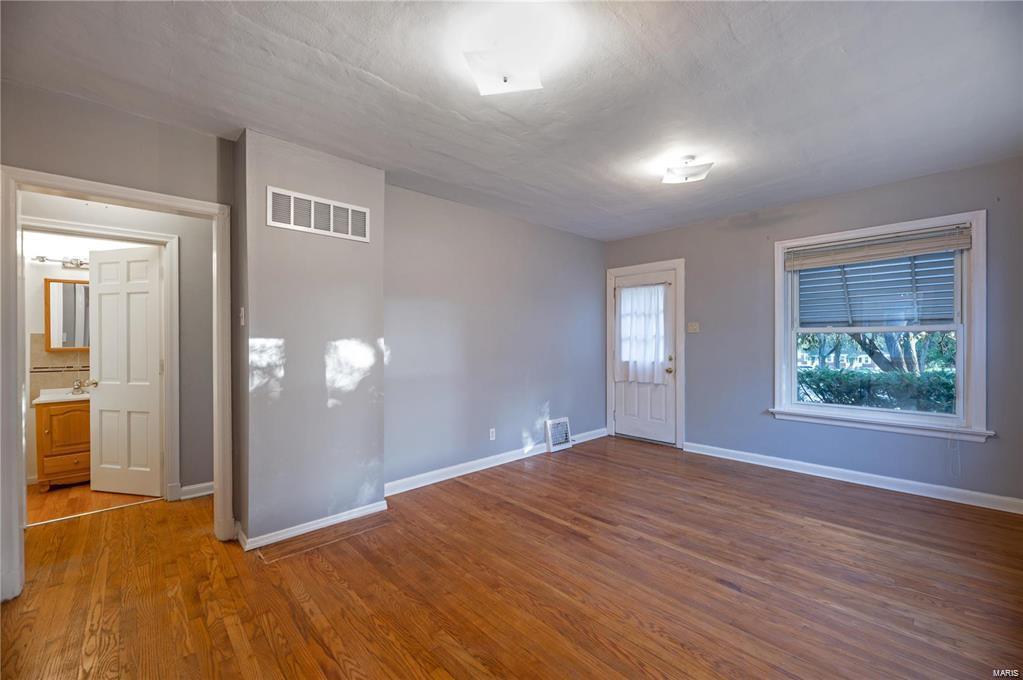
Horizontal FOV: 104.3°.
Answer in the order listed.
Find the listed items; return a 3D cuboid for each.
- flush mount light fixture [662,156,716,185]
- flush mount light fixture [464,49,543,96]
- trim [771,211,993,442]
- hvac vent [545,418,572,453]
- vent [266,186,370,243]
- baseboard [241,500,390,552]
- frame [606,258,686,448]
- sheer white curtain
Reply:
[{"bbox_3d":[1.190,-1.168,2.705,0.294,0.154,0.294,0,0,10],"label":"flush mount light fixture"},{"bbox_3d":[-0.024,-1.167,1.673,0.294,0.154,0.294,0,0,10],"label":"flush mount light fixture"},{"bbox_3d":[3.097,-0.097,3.477,1.442,1.740,0.113,0,0,45],"label":"trim"},{"bbox_3d":[0.551,1.090,4.597,0.348,0.345,0.069,0,0,-43],"label":"hvac vent"},{"bbox_3d":[-1.266,-0.823,2.659,0.633,0.244,0.026,0,0,-41],"label":"vent"},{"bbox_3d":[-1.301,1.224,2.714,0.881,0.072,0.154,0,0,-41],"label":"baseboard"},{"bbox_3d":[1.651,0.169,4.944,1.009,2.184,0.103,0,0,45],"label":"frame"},{"bbox_3d":[1.584,-0.068,4.924,0.685,1.215,0.062,0,0,45],"label":"sheer white curtain"}]

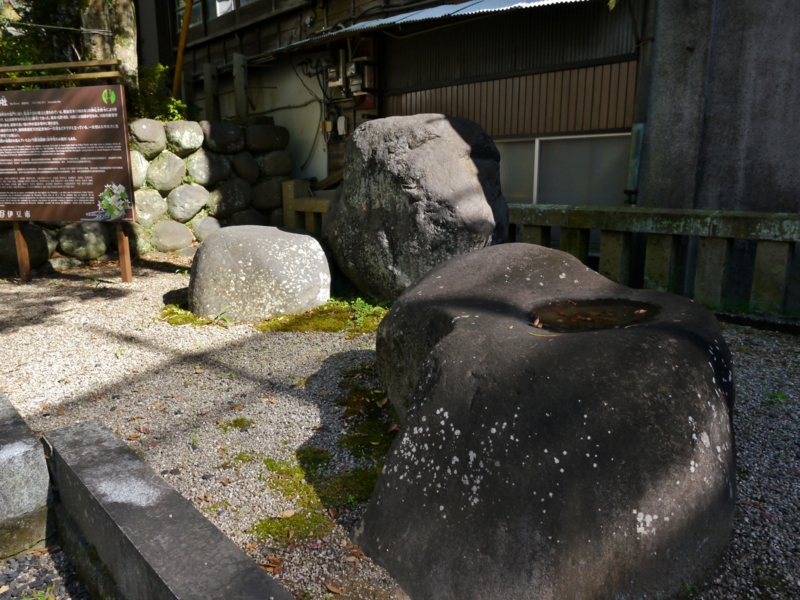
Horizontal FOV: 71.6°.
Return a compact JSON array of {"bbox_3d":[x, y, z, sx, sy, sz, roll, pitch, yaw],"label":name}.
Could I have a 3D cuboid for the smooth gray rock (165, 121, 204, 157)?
[{"bbox_3d":[-2.972,-2.227,7.651,0.545,0.472,0.503,-2,12,-12],"label":"smooth gray rock"}]

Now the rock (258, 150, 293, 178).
[{"bbox_3d":[-1.751,-1.906,7.801,0.472,0.378,0.417,-2,12,-12],"label":"rock"}]

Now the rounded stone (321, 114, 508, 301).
[{"bbox_3d":[0.129,-0.824,4.854,1.625,1.527,1.200,0,12,0],"label":"rounded stone"}]

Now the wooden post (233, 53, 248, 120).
[{"bbox_3d":[-2.347,-3.060,8.162,0.150,1.059,0.130,9,15,36],"label":"wooden post"}]

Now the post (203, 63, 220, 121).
[{"bbox_3d":[-2.291,-2.514,6.753,0.180,0.680,0.100,11,17,42],"label":"post"}]

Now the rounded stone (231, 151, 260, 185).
[{"bbox_3d":[-2.152,-1.851,7.751,0.400,0.456,0.420,-2,12,-12],"label":"rounded stone"}]

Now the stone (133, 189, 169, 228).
[{"bbox_3d":[-2.980,-1.096,6.573,0.460,0.450,0.400,-12,17,-43],"label":"stone"}]

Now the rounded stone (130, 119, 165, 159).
[{"bbox_3d":[-3.464,-2.198,7.596,0.527,0.547,0.531,-2,12,-12],"label":"rounded stone"}]

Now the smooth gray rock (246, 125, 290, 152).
[{"bbox_3d":[-1.521,-1.860,6.393,0.377,0.309,0.568,11,17,42],"label":"smooth gray rock"}]

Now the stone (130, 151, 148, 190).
[{"bbox_3d":[-3.632,-1.765,7.561,0.404,0.524,0.453,-2,12,-12],"label":"stone"}]

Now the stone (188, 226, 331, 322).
[{"bbox_3d":[-1.100,-0.263,4.369,1.079,0.628,0.880,-3,12,-14],"label":"stone"}]

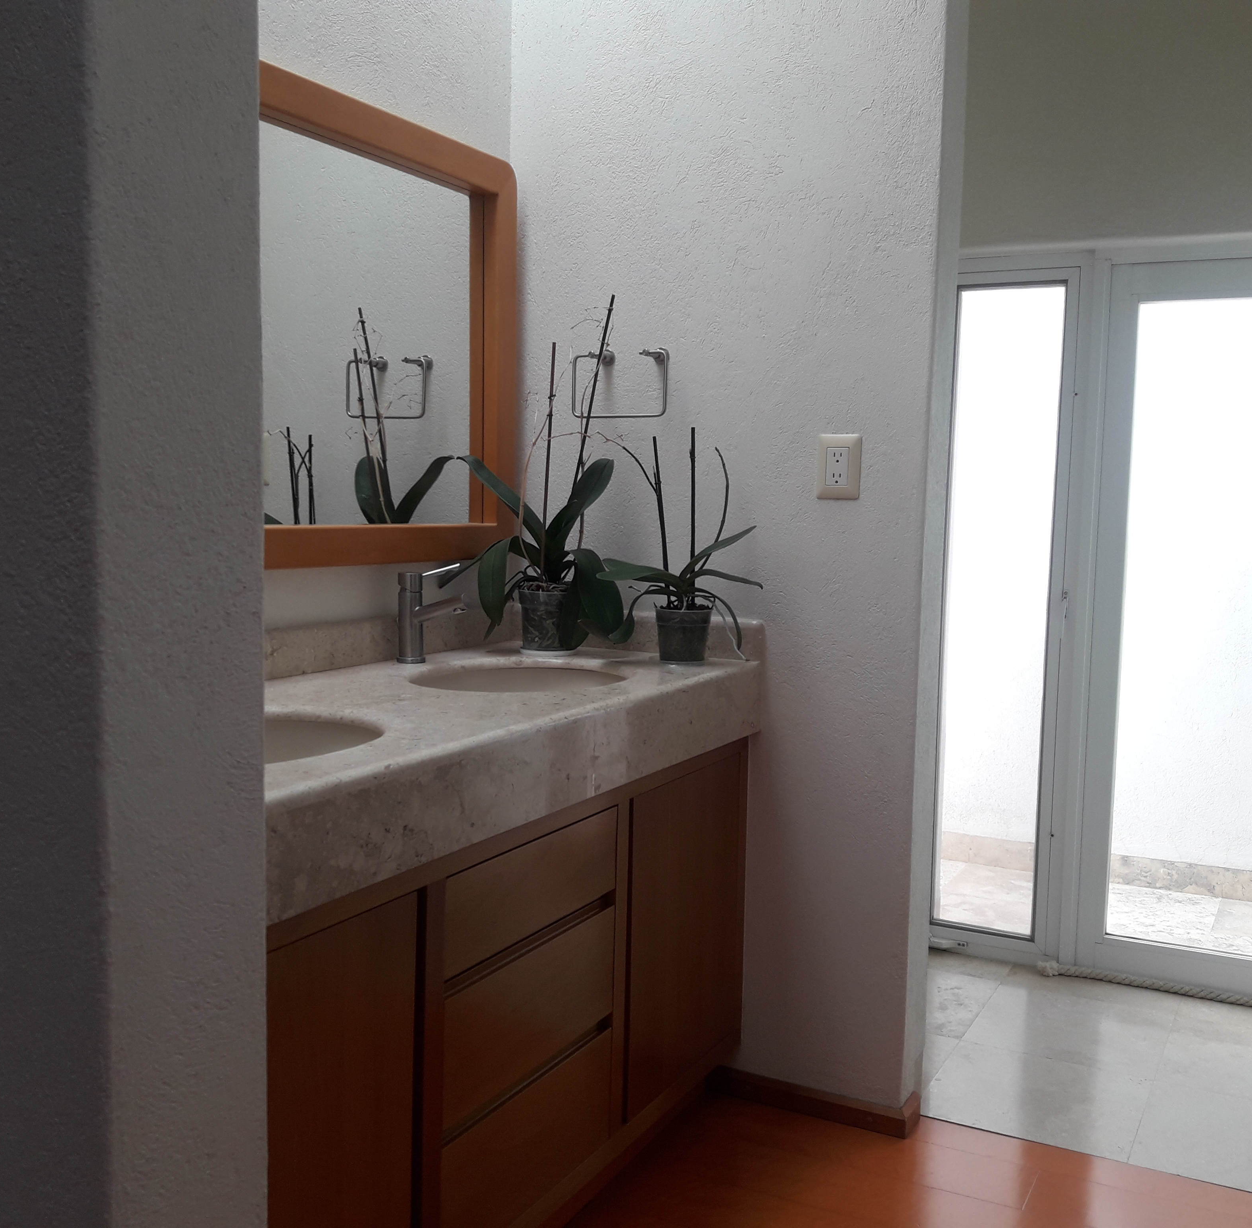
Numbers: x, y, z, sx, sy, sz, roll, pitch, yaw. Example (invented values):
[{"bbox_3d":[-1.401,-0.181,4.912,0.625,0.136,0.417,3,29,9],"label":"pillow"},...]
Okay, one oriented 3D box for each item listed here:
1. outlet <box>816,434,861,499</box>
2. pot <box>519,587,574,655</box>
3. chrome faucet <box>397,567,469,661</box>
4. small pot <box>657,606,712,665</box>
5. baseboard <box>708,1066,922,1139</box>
[{"bbox_3d":[0.392,-0.269,2.439,0.077,0.118,0.012,4,6,28],"label":"outlet"},{"bbox_3d":[-0.155,0.014,2.641,0.113,0.122,0.113,1,5,0],"label":"pot"},{"bbox_3d":[-0.351,-0.001,2.412,0.150,0.184,0.052,4,6,28],"label":"chrome faucet"},{"bbox_3d":[0.110,0.039,2.532,0.108,0.104,0.108,1,5,0],"label":"small pot"},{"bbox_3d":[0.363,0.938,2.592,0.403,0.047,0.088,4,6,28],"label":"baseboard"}]

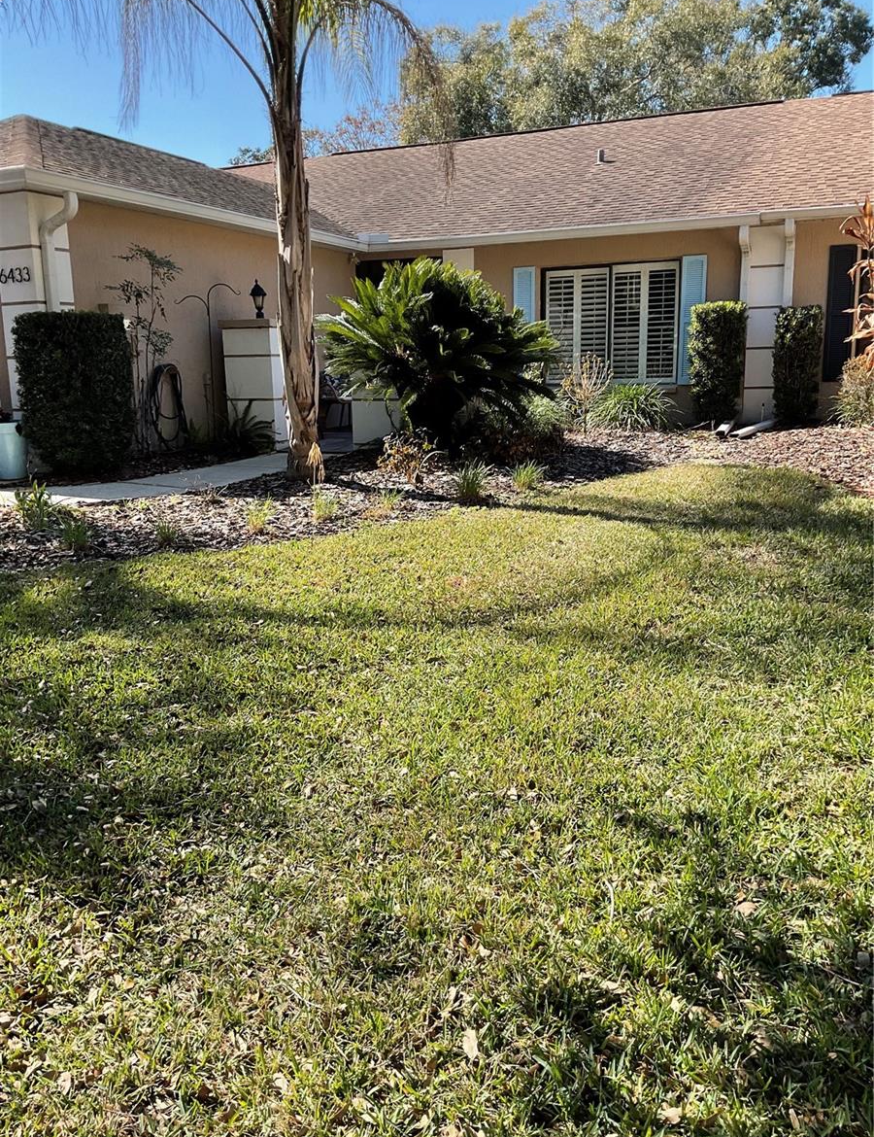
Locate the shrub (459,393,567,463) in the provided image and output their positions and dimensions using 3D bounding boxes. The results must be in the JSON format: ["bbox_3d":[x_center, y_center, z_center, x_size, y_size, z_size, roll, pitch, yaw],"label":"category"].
[{"bbox_3d":[0.760,-1.399,9.587,1.100,0.650,0.950,0,12,5],"label":"shrub"}]

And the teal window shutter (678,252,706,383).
[{"bbox_3d":[3.333,-3.215,12.704,0.324,1.624,0.045,4,13,25],"label":"teal window shutter"}]

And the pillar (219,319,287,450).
[{"bbox_3d":[-2.094,-2.208,11.746,0.700,1.520,0.670,4,13,25],"label":"pillar"}]

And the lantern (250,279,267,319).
[{"bbox_3d":[-2.114,-3.177,11.554,0.180,0.456,0.180,4,13,25],"label":"lantern"}]

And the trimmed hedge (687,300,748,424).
[{"bbox_3d":[3.544,-2.571,12.287,0.625,1.481,0.650,4,13,25],"label":"trimmed hedge"}]

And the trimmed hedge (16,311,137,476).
[{"bbox_3d":[-3.375,-1.655,9.198,0.700,1.447,0.760,4,13,25],"label":"trimmed hedge"}]

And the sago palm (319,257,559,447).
[{"bbox_3d":[0.034,-2.208,10.132,2.476,1.998,2.402,-1,12,0],"label":"sago palm"}]

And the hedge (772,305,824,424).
[{"bbox_3d":[4.403,-2.460,11.902,0.502,1.381,0.650,4,13,25],"label":"hedge"}]

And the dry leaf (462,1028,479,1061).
[{"bbox_3d":[0.072,1.018,2.091,0.038,0.022,0.095,-1,12,2],"label":"dry leaf"}]

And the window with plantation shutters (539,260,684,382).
[{"bbox_3d":[2.345,-3.287,13.172,1.860,1.580,0.120,4,13,24],"label":"window with plantation shutters"}]

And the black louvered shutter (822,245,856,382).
[{"bbox_3d":[4.928,-3.113,11.966,0.304,1.614,0.045,4,13,25],"label":"black louvered shutter"}]

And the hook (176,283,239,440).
[{"bbox_3d":[-2.545,-2.294,11.071,0.731,1.837,0.050,-4,12,-12],"label":"hook"}]

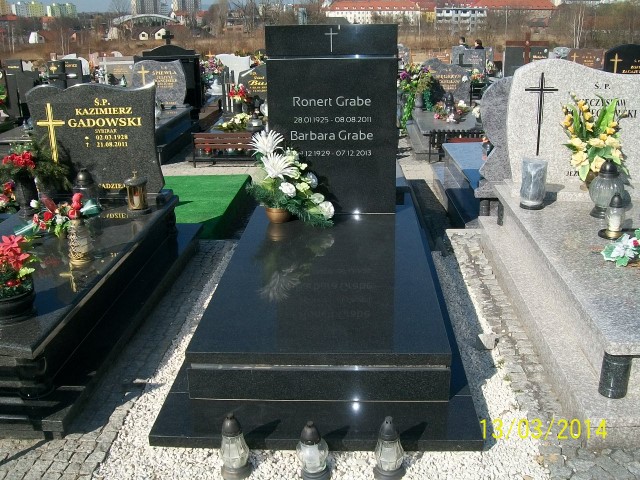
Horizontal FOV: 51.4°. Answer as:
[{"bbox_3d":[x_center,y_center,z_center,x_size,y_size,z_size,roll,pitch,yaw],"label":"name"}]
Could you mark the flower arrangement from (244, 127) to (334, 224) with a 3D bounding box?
[{"bbox_3d":[-0.167,-0.338,3.653,0.480,0.480,0.330,0,18,3],"label":"flower arrangement"}]

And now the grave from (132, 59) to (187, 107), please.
[{"bbox_3d":[-2.148,-2.105,8.923,0.680,0.640,0.090,0,18,3],"label":"grave"}]

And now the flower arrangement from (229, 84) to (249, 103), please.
[{"bbox_3d":[-1.065,-1.915,8.700,0.250,0.230,0.220,0,19,3],"label":"flower arrangement"}]

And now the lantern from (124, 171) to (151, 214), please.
[{"bbox_3d":[-1.069,-0.284,3.881,0.140,0.240,0.140,0,19,3],"label":"lantern"}]

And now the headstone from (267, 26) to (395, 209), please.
[{"bbox_3d":[0.078,-0.676,3.822,0.724,1.062,0.110,0,18,3],"label":"headstone"}]

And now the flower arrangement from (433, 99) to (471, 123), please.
[{"bbox_3d":[1.679,-1.647,8.500,0.470,0.230,0.360,0,19,3],"label":"flower arrangement"}]

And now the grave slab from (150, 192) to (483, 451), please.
[{"bbox_3d":[0.044,0.205,3.320,1.142,0.238,2.320,0,20,3],"label":"grave slab"}]

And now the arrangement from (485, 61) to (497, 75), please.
[{"bbox_3d":[3.586,-3.628,14.000,0.240,0.290,0.220,0,19,3],"label":"arrangement"}]

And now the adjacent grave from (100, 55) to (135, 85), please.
[{"bbox_3d":[-3.716,-3.098,12.276,0.660,0.620,0.100,0,18,3],"label":"adjacent grave"}]

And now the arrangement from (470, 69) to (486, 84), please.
[{"bbox_3d":[2.750,-2.837,11.550,0.290,0.280,0.250,0,18,3],"label":"arrangement"}]

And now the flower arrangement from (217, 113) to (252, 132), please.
[{"bbox_3d":[-0.989,-1.359,7.700,0.360,0.180,0.300,0,19,3],"label":"flower arrangement"}]

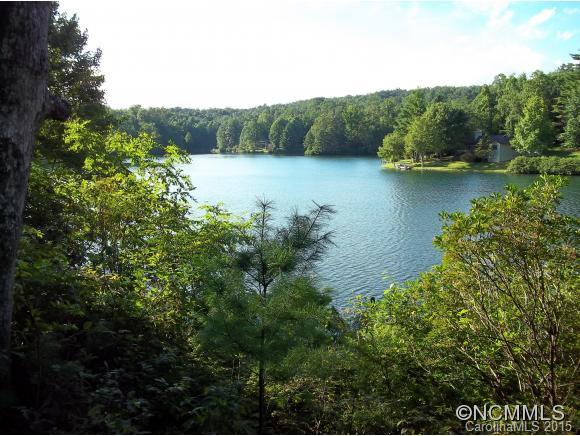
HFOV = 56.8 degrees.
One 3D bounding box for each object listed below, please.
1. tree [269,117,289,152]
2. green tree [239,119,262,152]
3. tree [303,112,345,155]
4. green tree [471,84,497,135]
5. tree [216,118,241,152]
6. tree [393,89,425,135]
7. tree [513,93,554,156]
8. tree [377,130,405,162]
[{"bbox_3d":[-4.760,-34.340,222.000,8.270,15.310,8.030,0,8,0],"label":"tree"},{"bbox_3d":[-16.930,-35.250,230.000,10.290,14.790,9.980,0,8,0],"label":"green tree"},{"bbox_3d":[13.760,-32.560,208.000,16.280,16.670,15.790,0,8,0],"label":"tree"},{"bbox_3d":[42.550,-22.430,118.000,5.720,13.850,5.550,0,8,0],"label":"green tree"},{"bbox_3d":[-26.930,-36.020,235.000,10.510,15.110,10.200,0,8,0],"label":"tree"},{"bbox_3d":[25.820,-20.570,115.000,6.860,14.360,6.650,0,8,0],"label":"tree"},{"bbox_3d":[44.470,-16.980,98.000,7.670,11.140,7.440,0,8,0],"label":"tree"},{"bbox_3d":[18.350,-12.970,98.000,5.110,6.030,4.960,0,8,0],"label":"tree"}]

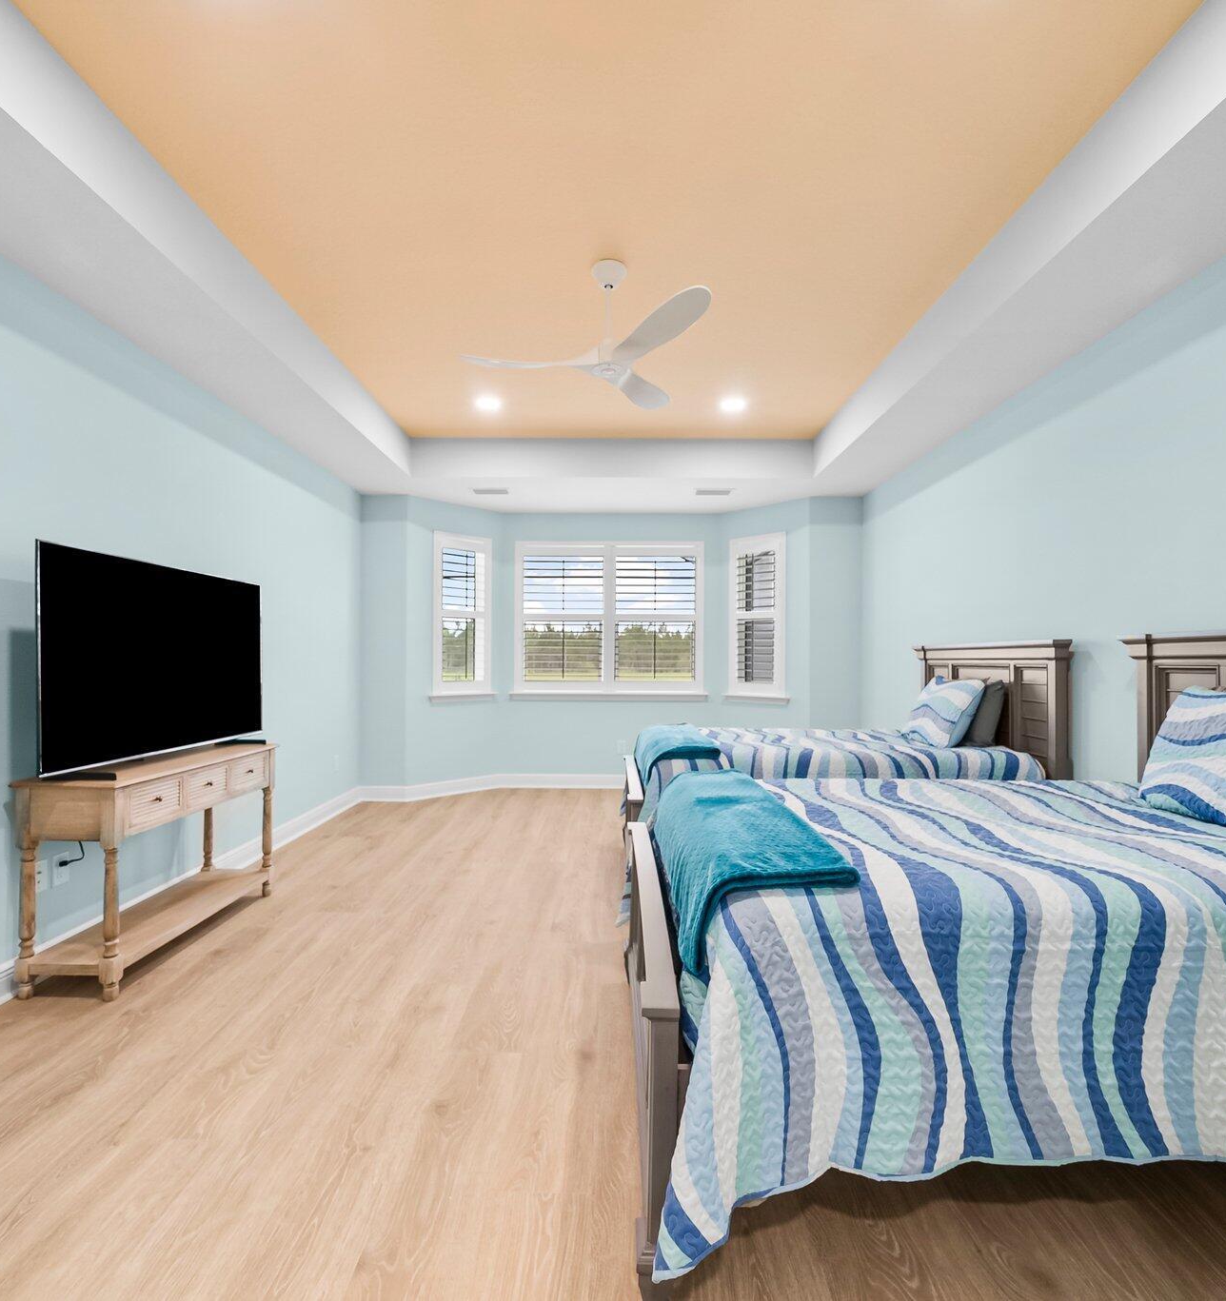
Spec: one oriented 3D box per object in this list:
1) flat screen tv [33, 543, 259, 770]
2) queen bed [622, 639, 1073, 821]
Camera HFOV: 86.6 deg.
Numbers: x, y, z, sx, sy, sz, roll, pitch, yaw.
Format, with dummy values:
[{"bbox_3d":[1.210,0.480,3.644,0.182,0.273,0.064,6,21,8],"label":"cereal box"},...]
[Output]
[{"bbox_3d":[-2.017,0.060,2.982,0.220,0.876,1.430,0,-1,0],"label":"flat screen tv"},{"bbox_3d":[1.125,0.642,3.869,2.092,1.355,1.487,0,-1,0],"label":"queen bed"}]

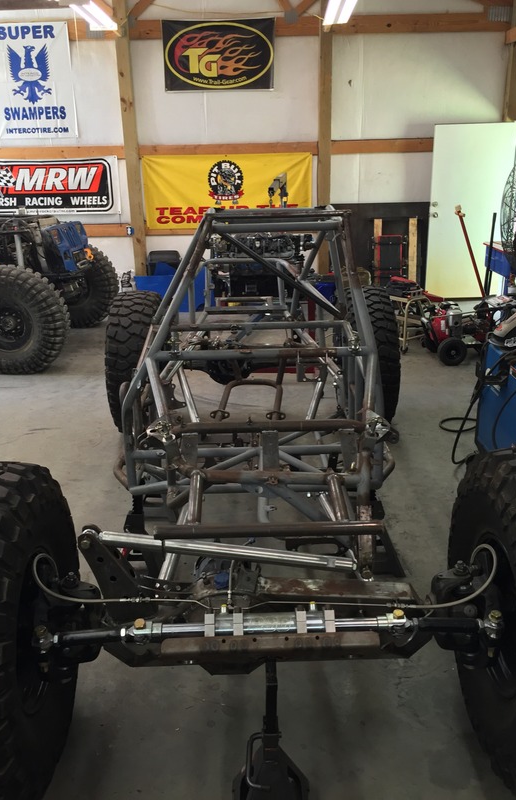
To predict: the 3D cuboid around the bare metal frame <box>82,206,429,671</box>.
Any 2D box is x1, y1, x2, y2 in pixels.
[{"bbox_3d":[0.004,-0.276,3.164,1.150,1.170,3.200,-2,19,-1],"label":"bare metal frame"}]

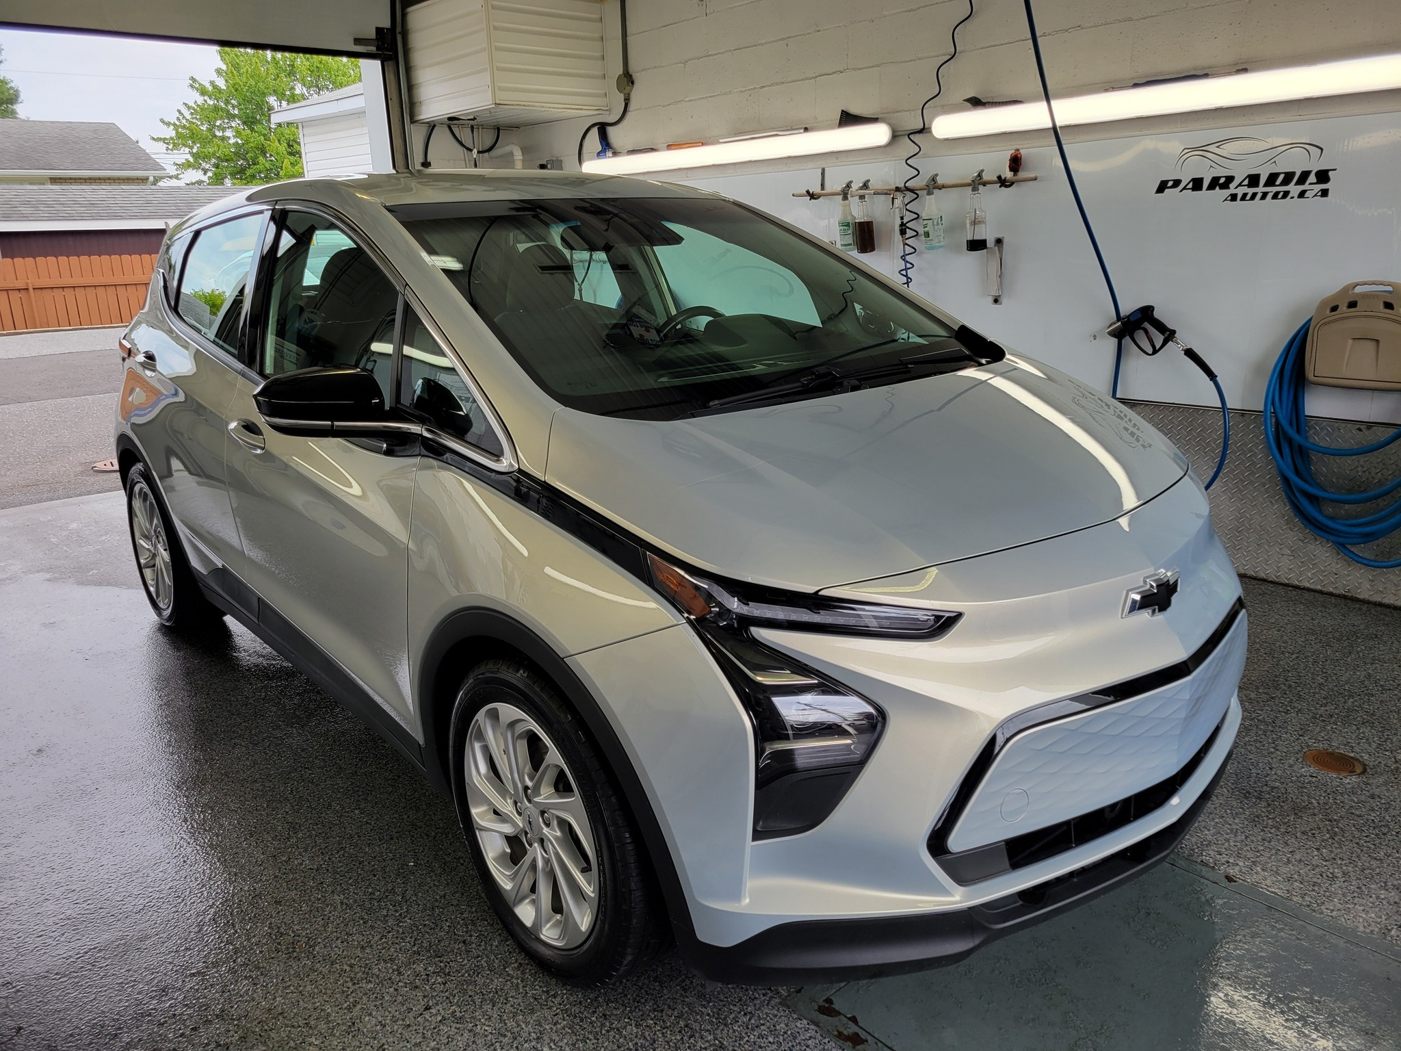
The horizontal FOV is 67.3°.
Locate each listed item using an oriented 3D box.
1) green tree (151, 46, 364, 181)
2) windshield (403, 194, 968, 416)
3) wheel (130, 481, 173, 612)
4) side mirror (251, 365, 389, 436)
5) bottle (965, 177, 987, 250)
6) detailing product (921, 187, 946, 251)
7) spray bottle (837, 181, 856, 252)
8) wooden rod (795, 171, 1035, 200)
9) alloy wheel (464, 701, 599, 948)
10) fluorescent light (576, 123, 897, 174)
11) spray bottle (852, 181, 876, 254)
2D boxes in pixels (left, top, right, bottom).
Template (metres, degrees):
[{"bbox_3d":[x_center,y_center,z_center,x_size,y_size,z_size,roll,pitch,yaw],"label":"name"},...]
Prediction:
[{"bbox_3d":[-10.492,-9.811,26.480,7.500,8.600,7.500,-14,20,-38],"label":"green tree"},{"bbox_3d":[0.003,-0.585,2.568,1.340,0.150,1.060,-14,46,-39],"label":"windshield"},{"bbox_3d":[-1.957,0.066,3.928,0.170,0.467,0.467,-14,20,-39],"label":"wheel"},{"bbox_3d":[-0.756,-0.252,2.121,0.225,0.148,0.180,-14,20,-38],"label":"side mirror"},{"bbox_3d":[1.164,-1.322,4.451,0.105,0.325,0.088,-13,19,-37],"label":"bottle"},{"bbox_3d":[1.051,-1.408,4.733,0.100,0.310,0.095,-26,27,-34],"label":"detailing product"},{"bbox_3d":[0.712,-1.501,5.117,0.100,0.310,0.095,-26,27,-34],"label":"spray bottle"},{"bbox_3d":[0.908,-1.520,4.736,0.023,0.023,1.374,-15,20,-38],"label":"wooden rod"},{"bbox_3d":[-0.261,0.540,2.007,0.170,0.468,0.468,-13,19,-38],"label":"alloy wheel"},{"bbox_3d":[0.061,-2.013,5.675,0.095,0.095,2.534,-13,19,-37],"label":"fluorescent light"},{"bbox_3d":[0.767,-1.443,4.919,0.105,0.330,0.088,-13,19,-37],"label":"spray bottle"}]

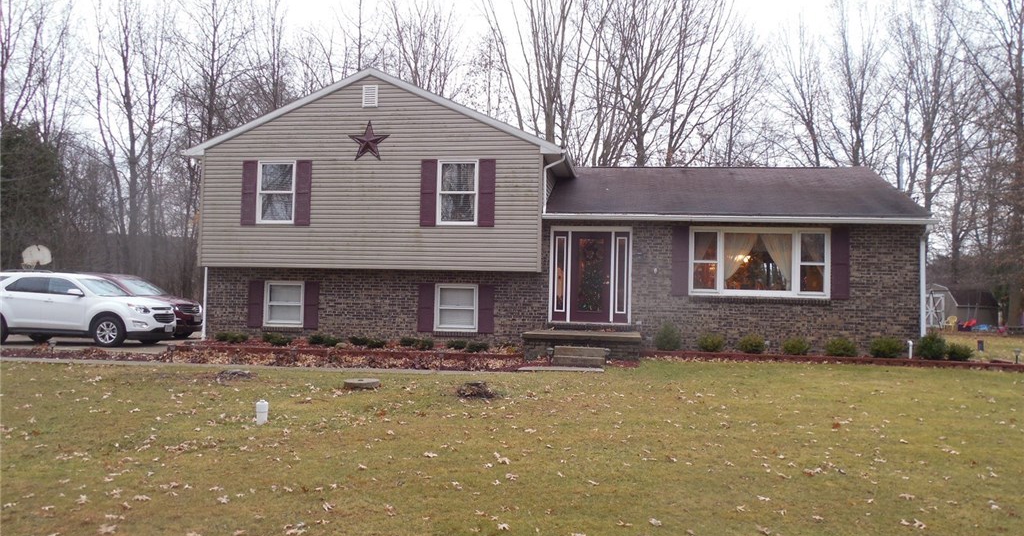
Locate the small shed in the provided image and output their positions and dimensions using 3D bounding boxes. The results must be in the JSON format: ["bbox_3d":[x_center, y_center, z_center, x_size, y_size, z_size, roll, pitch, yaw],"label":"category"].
[{"bbox_3d":[27.274,2.379,45.774,3.800,2.600,3.100,3,-3,-25],"label":"small shed"}]

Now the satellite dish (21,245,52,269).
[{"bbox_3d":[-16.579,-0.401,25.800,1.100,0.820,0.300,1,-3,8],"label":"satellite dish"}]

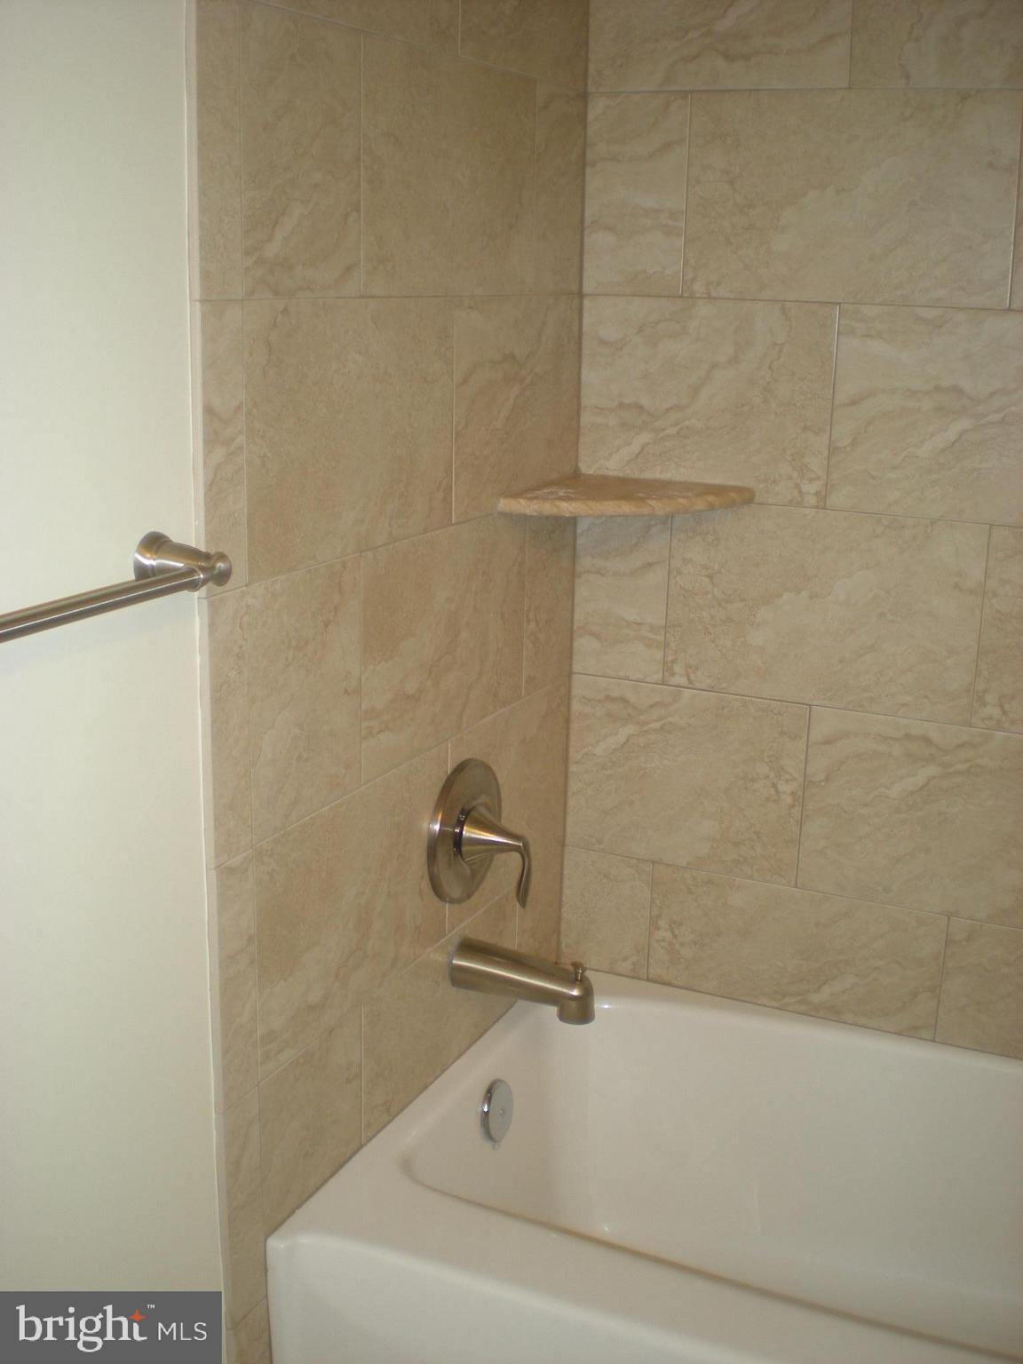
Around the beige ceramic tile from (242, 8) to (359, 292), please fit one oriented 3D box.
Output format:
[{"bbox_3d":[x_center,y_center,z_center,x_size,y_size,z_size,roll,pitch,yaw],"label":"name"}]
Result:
[{"bbox_3d":[-0.188,-0.468,1.333,0.009,0.251,0.194,8,17,24],"label":"beige ceramic tile"}]

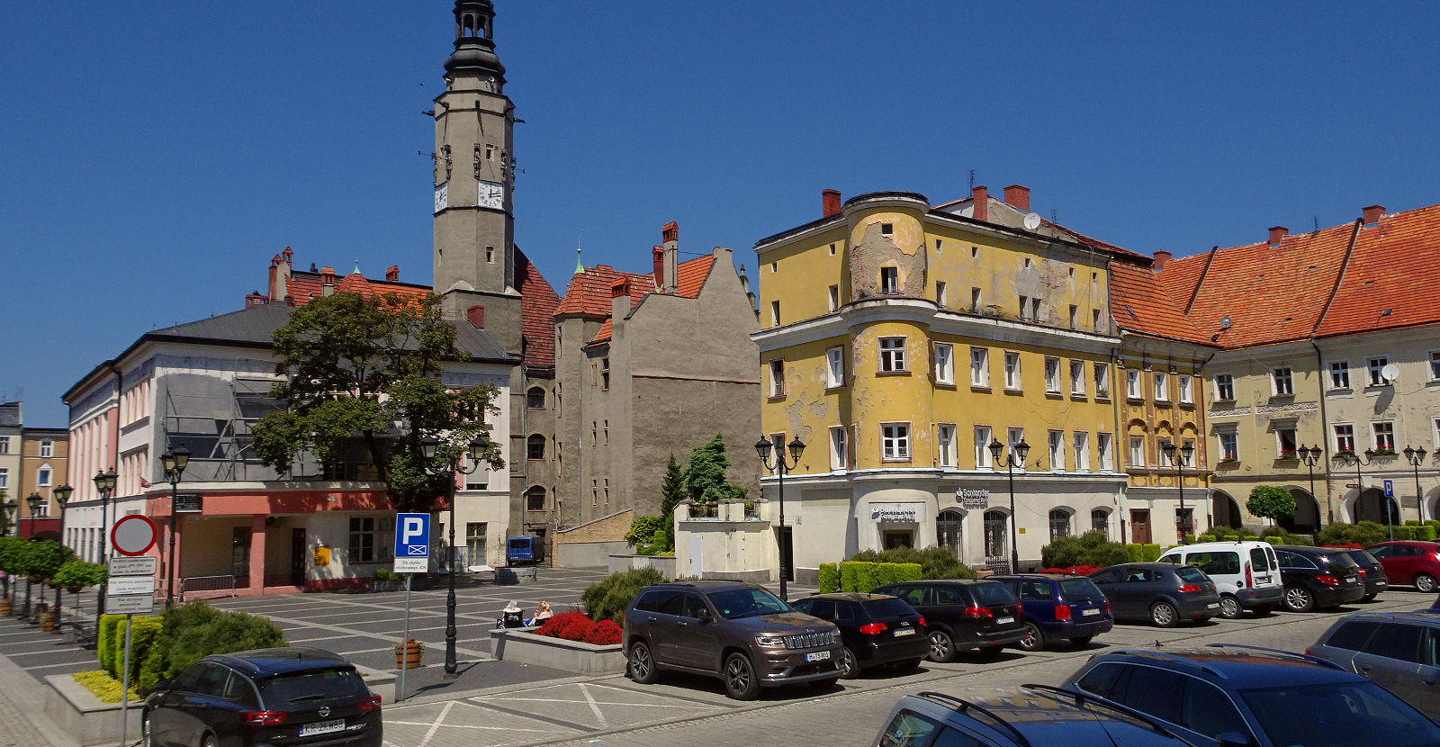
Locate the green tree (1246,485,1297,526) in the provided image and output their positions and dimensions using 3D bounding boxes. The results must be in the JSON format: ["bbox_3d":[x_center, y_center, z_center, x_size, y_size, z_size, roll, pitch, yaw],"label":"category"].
[{"bbox_3d":[21.277,6.003,41.535,1.900,3.420,1.900,5,-9,-37],"label":"green tree"}]

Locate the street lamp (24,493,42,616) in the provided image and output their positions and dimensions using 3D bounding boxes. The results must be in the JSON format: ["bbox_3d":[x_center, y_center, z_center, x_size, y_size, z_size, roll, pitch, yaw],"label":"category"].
[{"bbox_3d":[-29.535,7.715,46.259,0.480,5.150,1.580,4,-9,-36],"label":"street lamp"}]

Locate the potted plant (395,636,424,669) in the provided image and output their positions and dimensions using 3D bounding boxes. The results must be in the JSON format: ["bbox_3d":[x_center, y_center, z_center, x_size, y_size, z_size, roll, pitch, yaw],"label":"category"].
[{"bbox_3d":[-6.951,6.221,24.238,0.620,0.740,0.620,-1,-7,0],"label":"potted plant"}]

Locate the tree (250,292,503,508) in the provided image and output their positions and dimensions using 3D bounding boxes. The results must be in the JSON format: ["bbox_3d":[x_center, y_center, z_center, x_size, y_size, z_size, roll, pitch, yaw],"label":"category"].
[{"bbox_3d":[-17.385,3.294,54.552,12.000,15.090,10.800,4,-9,-35],"label":"tree"}]

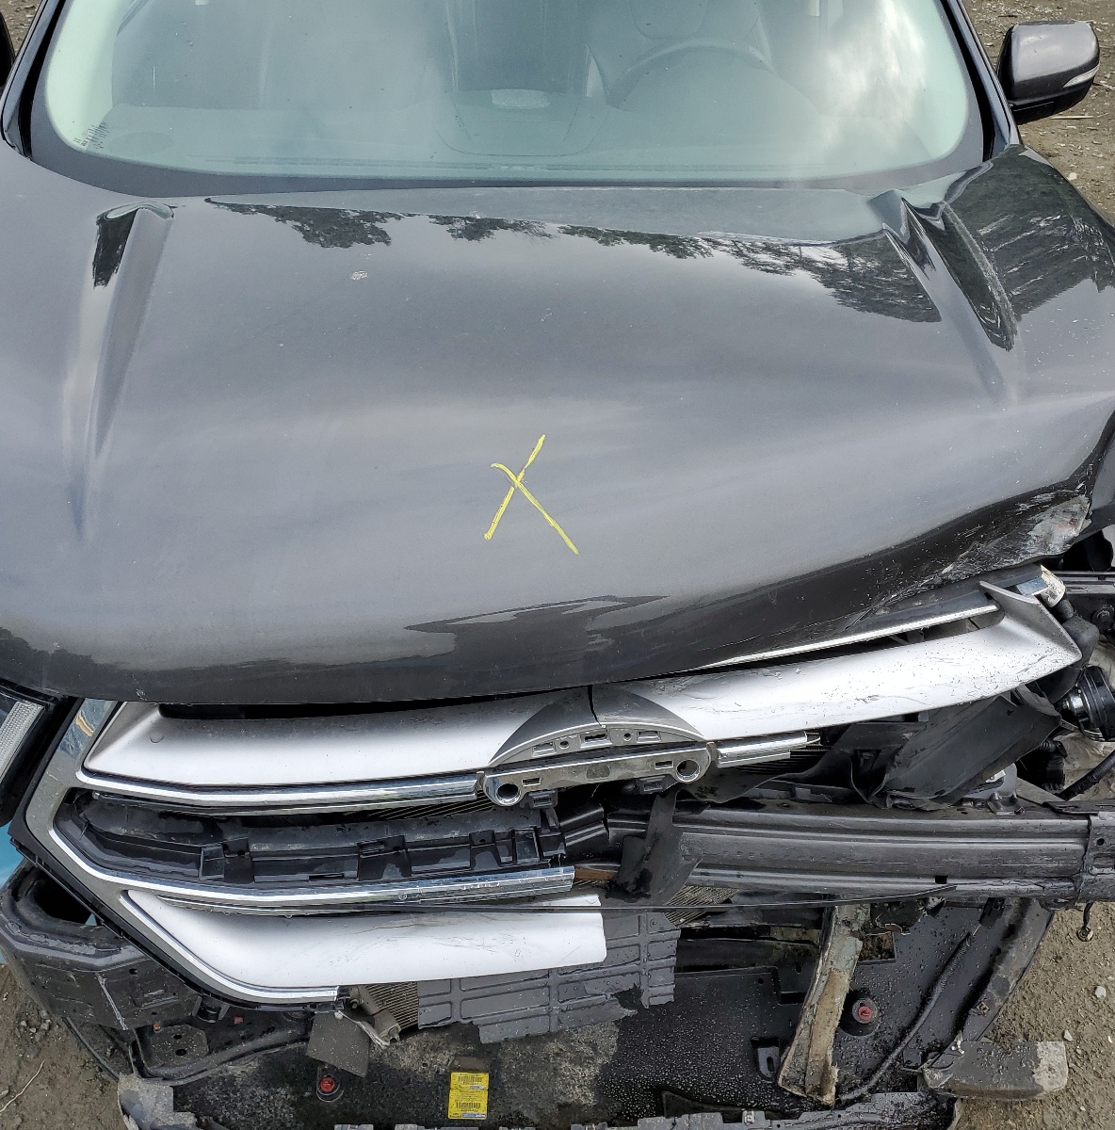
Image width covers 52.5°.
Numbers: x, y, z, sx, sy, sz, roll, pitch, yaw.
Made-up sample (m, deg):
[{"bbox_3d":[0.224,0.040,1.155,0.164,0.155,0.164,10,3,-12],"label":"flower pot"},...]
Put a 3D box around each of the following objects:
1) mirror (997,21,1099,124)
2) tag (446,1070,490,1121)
[{"bbox_3d":[0.907,-0.927,2.145,0.225,0.180,0.145,-1,35,-4],"label":"mirror"},{"bbox_3d":[-0.113,0.678,1.444,0.049,0.002,0.061,0,35,-2],"label":"tag"}]

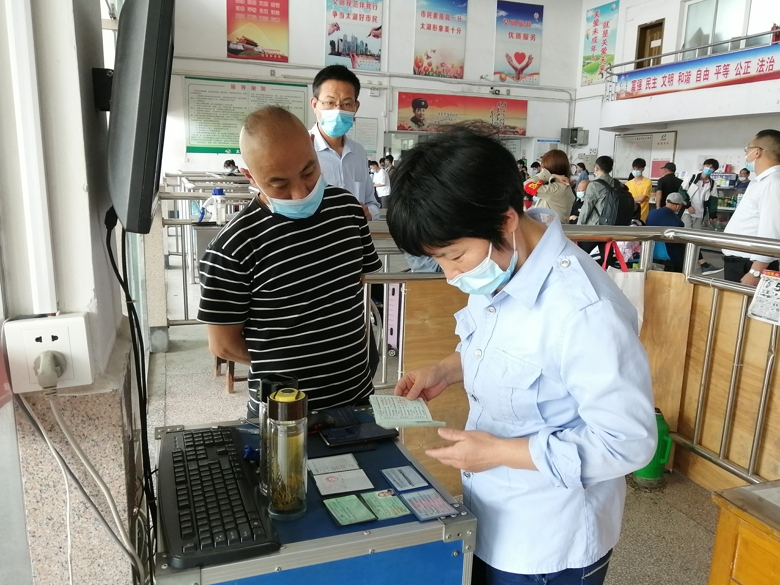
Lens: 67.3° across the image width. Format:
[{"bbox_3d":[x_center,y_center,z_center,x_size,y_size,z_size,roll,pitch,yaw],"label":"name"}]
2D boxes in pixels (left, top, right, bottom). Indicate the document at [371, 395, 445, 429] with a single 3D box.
[{"bbox_3d":[0.028,0.221,1.041,0.103,0.027,0.142,1,10,-14],"label":"document"}]

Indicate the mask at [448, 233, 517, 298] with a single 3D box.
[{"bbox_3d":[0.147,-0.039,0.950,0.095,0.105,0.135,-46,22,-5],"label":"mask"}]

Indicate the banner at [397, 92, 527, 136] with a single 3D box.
[{"bbox_3d":[1.570,-3.746,12.400,3.110,0.740,0.030,-3,13,-22],"label":"banner"}]

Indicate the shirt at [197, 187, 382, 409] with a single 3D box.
[{"bbox_3d":[-0.256,0.011,1.536,0.460,0.620,0.330,-5,13,-29],"label":"shirt"}]

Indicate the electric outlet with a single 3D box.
[{"bbox_3d":[-0.425,0.072,0.734,0.088,0.088,0.042,-3,13,-22],"label":"electric outlet"}]

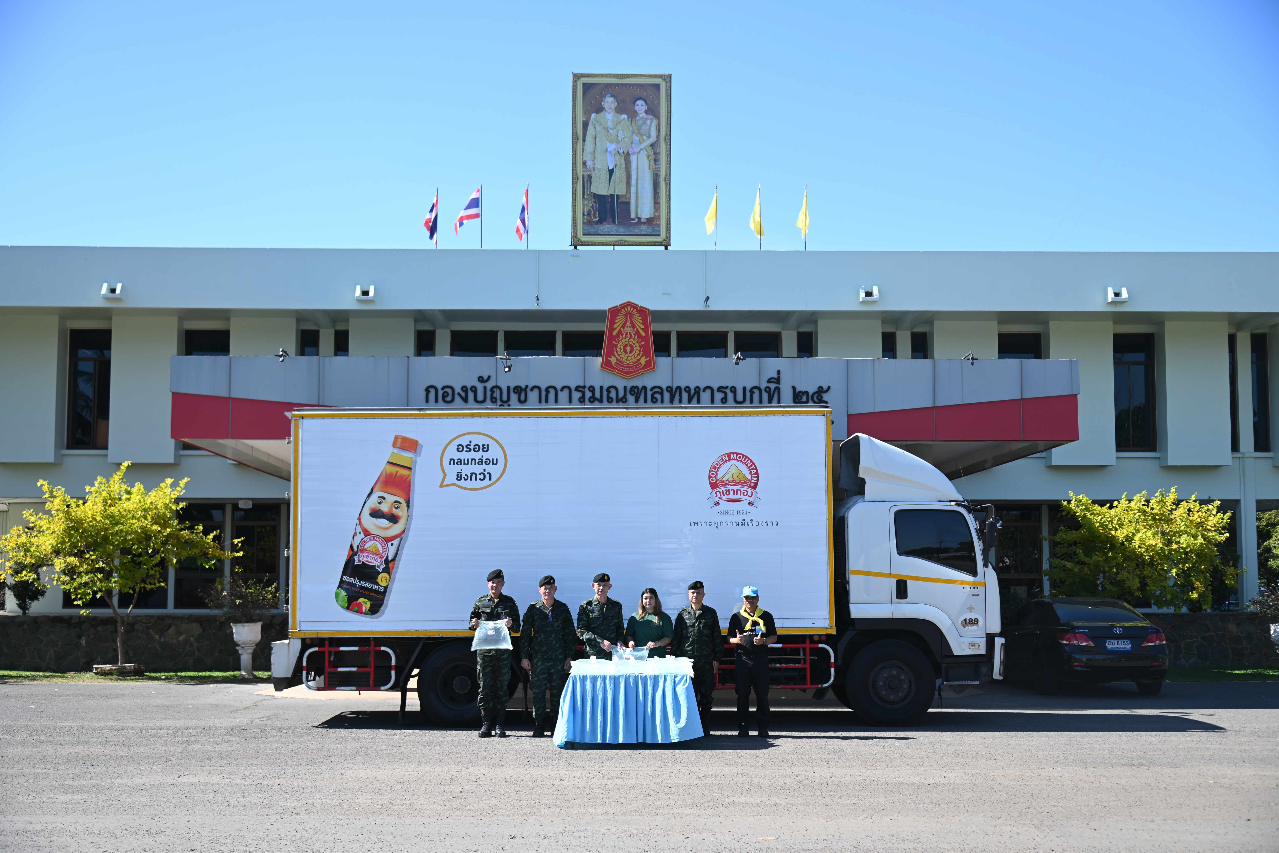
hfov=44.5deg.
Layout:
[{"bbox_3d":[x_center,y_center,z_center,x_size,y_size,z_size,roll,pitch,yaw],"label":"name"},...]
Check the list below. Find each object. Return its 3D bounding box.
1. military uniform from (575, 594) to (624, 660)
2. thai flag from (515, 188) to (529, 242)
[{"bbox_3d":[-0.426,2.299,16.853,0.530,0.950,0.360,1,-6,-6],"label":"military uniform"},{"bbox_3d":[-2.366,-4.261,31.498,0.282,1.129,0.200,0,-6,0],"label":"thai flag"}]

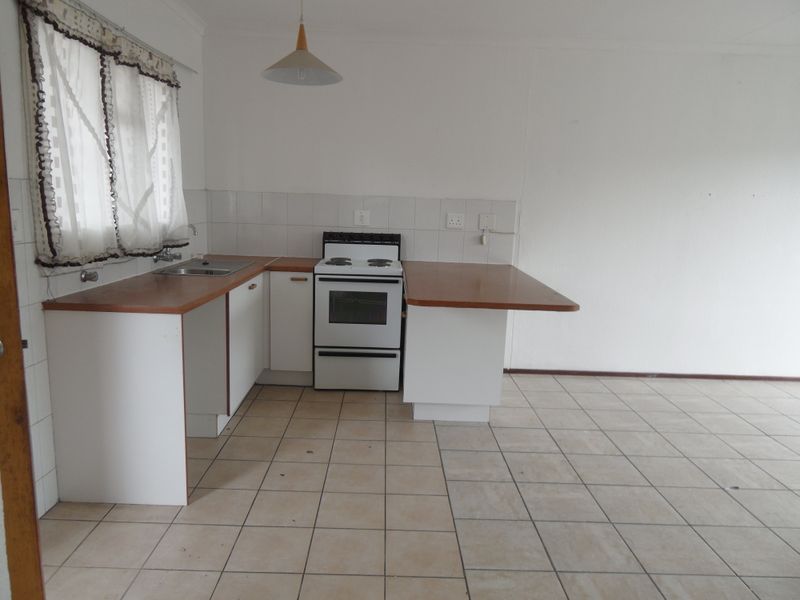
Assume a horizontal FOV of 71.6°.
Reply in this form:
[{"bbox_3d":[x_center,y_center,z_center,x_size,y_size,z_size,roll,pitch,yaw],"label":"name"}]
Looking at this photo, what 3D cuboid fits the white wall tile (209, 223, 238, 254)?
[{"bbox_3d":[-1.426,-0.493,4.489,0.210,0.250,0.010,2,9,-1],"label":"white wall tile"}]

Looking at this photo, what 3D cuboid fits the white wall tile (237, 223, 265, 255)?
[{"bbox_3d":[-1.212,-0.486,4.494,0.200,0.250,0.010,2,9,-1],"label":"white wall tile"}]

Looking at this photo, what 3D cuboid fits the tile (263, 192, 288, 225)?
[{"bbox_3d":[-0.999,-0.728,4.456,0.200,0.250,0.010,2,9,-1],"label":"tile"}]

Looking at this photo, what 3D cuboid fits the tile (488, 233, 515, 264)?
[{"bbox_3d":[0.821,-0.414,4.524,0.200,0.250,0.010,2,10,-2],"label":"tile"}]

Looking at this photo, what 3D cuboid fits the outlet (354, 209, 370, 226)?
[{"bbox_3d":[-0.305,-0.663,4.472,0.122,0.120,0.015,2,9,-1],"label":"outlet"}]

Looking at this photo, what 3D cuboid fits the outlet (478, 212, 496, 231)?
[{"bbox_3d":[0.713,-0.628,4.471,0.122,0.120,0.015,2,10,-2],"label":"outlet"}]

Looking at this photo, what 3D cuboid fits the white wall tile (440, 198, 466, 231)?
[{"bbox_3d":[0.426,-0.678,4.466,0.200,0.250,0.010,2,10,-2],"label":"white wall tile"}]

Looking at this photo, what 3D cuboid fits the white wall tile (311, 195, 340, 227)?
[{"bbox_3d":[-0.592,-0.716,4.465,0.200,0.250,0.010,2,9,-1],"label":"white wall tile"}]

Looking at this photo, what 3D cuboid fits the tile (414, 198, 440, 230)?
[{"bbox_3d":[0.222,-0.690,4.481,0.200,0.250,0.010,2,9,-1],"label":"tile"}]

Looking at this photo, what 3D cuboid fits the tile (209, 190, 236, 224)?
[{"bbox_3d":[-1.403,-0.737,4.393,0.205,0.250,0.010,2,10,-2],"label":"tile"}]

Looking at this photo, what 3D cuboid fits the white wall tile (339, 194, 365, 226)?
[{"bbox_3d":[-0.389,-0.709,4.469,0.200,0.250,0.010,2,9,-1],"label":"white wall tile"}]

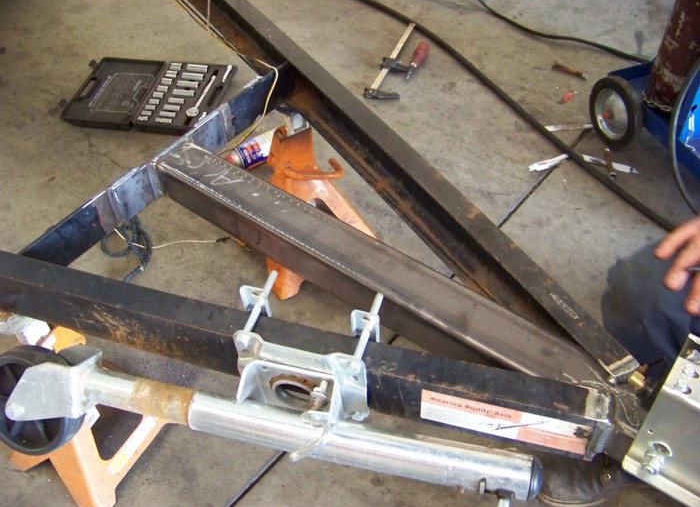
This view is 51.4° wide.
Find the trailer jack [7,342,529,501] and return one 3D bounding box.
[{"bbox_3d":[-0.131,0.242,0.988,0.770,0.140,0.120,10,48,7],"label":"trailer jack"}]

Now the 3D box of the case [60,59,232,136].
[{"bbox_3d":[-0.574,-0.451,2.114,0.410,0.042,0.280,6,47,4],"label":"case"}]

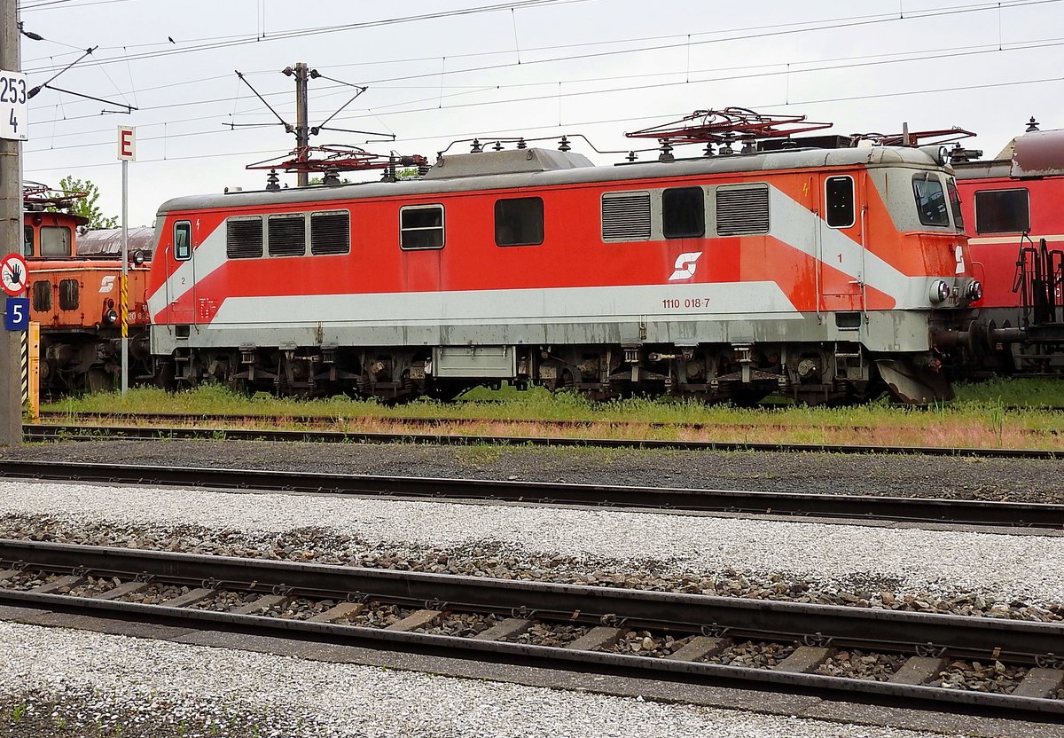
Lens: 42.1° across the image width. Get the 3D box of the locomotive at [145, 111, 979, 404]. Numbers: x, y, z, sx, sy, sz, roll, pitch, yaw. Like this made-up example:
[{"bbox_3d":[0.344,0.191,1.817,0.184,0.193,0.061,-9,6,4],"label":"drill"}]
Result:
[{"bbox_3d":[-0.418,-1.885,26.505,17.860,4.900,2.950,0,2,27],"label":"locomotive"}]

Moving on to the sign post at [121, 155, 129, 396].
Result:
[{"bbox_3d":[-7.653,-1.708,26.000,0.100,4.633,0.100,0,2,27],"label":"sign post"}]

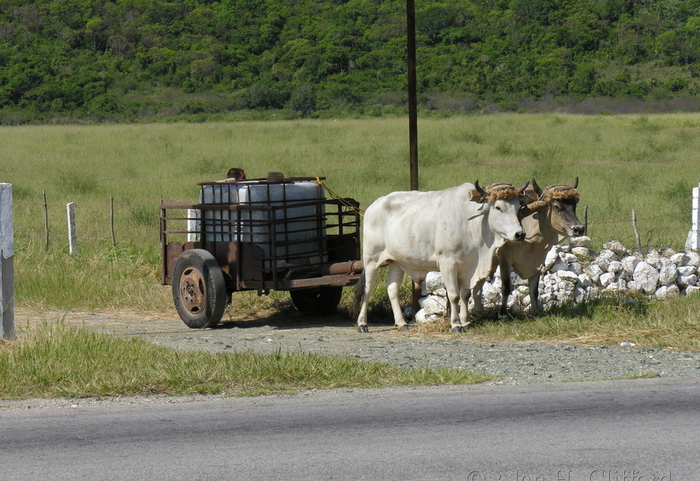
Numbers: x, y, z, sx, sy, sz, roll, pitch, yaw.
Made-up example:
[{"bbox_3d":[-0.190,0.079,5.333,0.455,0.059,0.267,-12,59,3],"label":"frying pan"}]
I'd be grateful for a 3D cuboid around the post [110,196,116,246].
[{"bbox_3d":[-4.147,-0.307,50.000,0.070,0.950,0.070,-1,3,0],"label":"post"}]

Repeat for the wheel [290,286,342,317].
[{"bbox_3d":[-0.379,0.430,32.300,0.220,0.880,0.880,-6,5,-33],"label":"wheel"}]

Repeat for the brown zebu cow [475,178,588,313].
[{"bbox_3d":[1.722,0.096,30.400,2.050,1.500,0.600,1,4,43],"label":"brown zebu cow"}]

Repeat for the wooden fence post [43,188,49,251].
[{"bbox_3d":[-5.331,-0.351,50.000,0.070,1.130,0.070,-3,3,0],"label":"wooden fence post"}]

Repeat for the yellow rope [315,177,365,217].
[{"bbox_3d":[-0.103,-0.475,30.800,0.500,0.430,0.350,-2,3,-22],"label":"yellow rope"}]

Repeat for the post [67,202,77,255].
[{"bbox_3d":[-4.830,-0.182,49.500,0.130,0.970,0.130,-3,3,-14],"label":"post"}]

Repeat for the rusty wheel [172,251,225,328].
[{"bbox_3d":[-1.663,0.530,31.500,0.220,0.880,0.880,-6,5,-33],"label":"rusty wheel"}]

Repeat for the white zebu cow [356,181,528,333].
[{"bbox_3d":[0.964,0.165,29.400,2.050,1.560,0.620,1,3,39],"label":"white zebu cow"}]

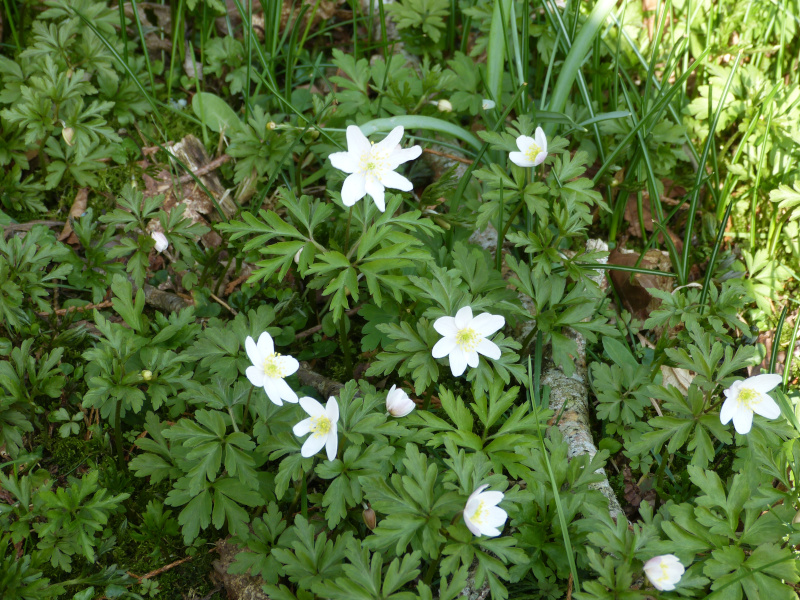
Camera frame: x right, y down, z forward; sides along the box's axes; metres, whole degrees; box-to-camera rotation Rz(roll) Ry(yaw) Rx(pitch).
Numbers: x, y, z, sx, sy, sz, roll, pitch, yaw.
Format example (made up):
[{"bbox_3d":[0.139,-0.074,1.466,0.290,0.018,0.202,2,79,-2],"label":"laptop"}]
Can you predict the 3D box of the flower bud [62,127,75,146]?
[{"bbox_3d":[-0.188,-0.093,1.430,0.007,0.013,0.007,-11,27,3],"label":"flower bud"}]

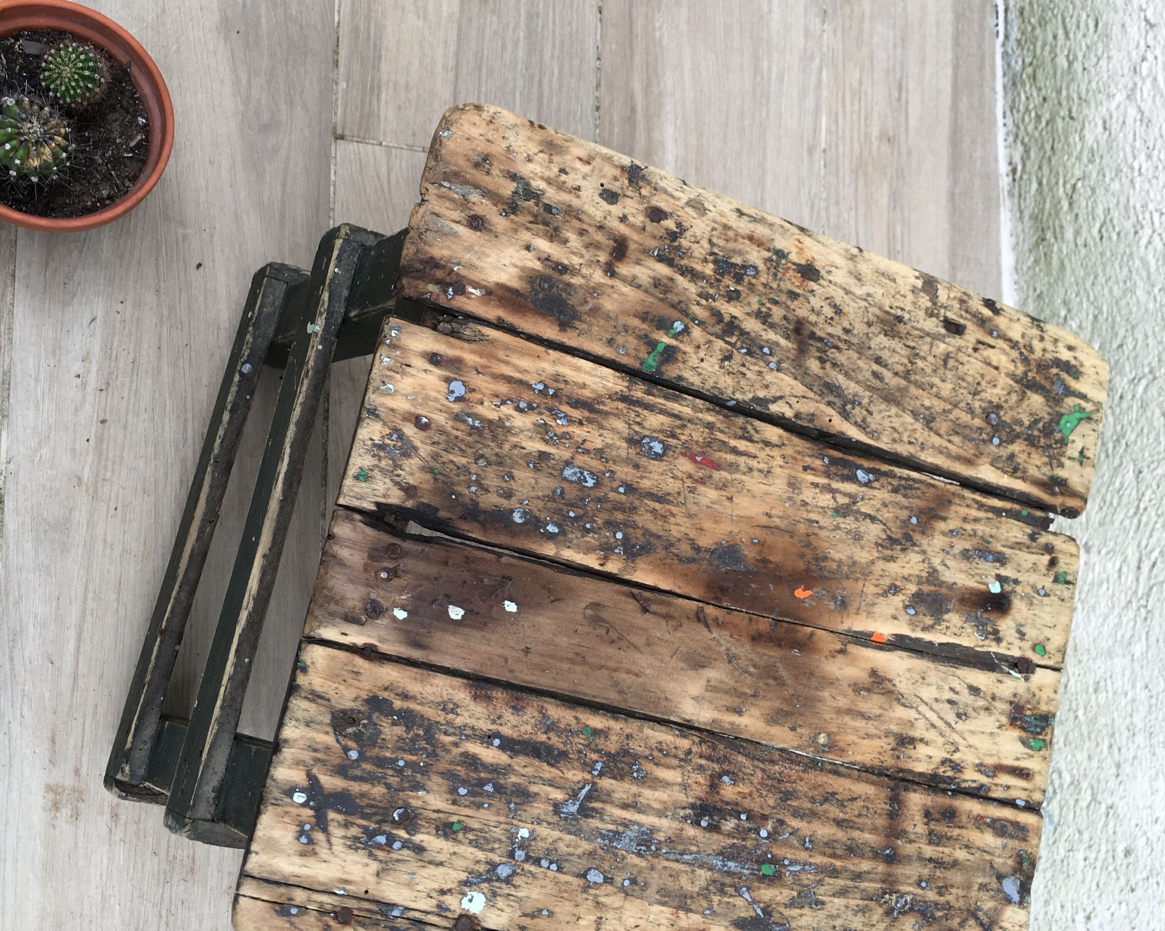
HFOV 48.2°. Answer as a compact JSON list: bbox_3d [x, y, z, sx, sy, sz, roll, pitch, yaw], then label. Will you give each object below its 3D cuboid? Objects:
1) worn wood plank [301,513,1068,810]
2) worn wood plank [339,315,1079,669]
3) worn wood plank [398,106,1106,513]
[{"bbox_3d":[0.060,0.089,0.583,0.367,0.020,0.065,15,82,-20],"label":"worn wood plank"},{"bbox_3d":[0.075,0.020,0.592,0.365,0.020,0.085,15,82,-20],"label":"worn wood plank"},{"bbox_3d":[0.093,-0.064,0.604,0.363,0.020,0.091,16,81,-20],"label":"worn wood plank"}]

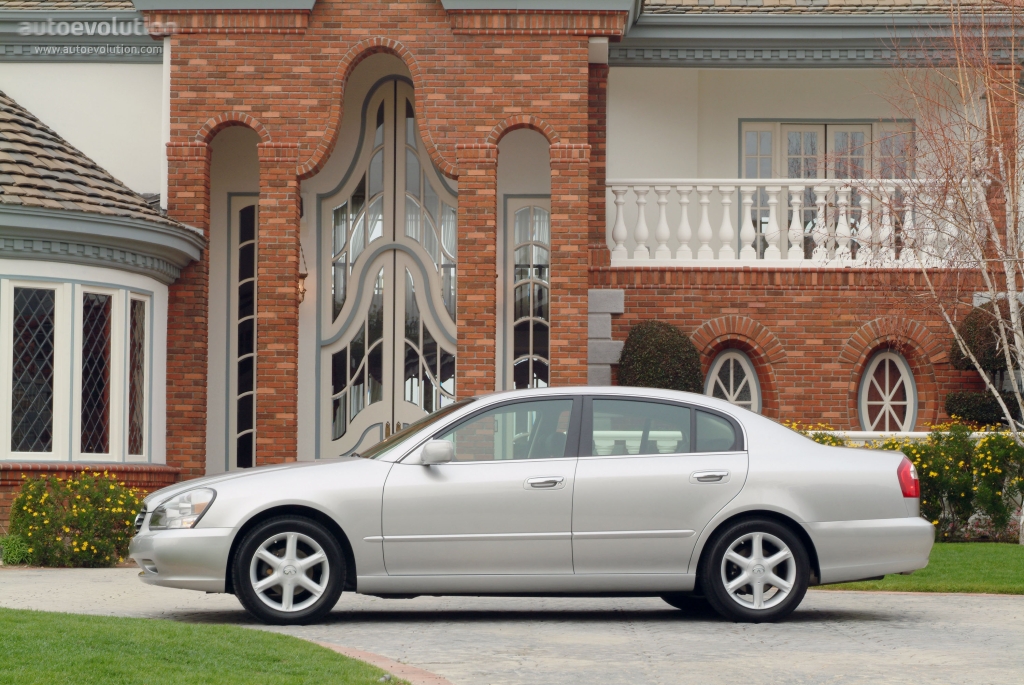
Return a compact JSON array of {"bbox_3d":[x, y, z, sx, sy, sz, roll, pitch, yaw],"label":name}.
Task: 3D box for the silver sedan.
[{"bbox_3d":[0.123,1.016,14.465,5.070,1.490,1.844,1,-4,-10],"label":"silver sedan"}]

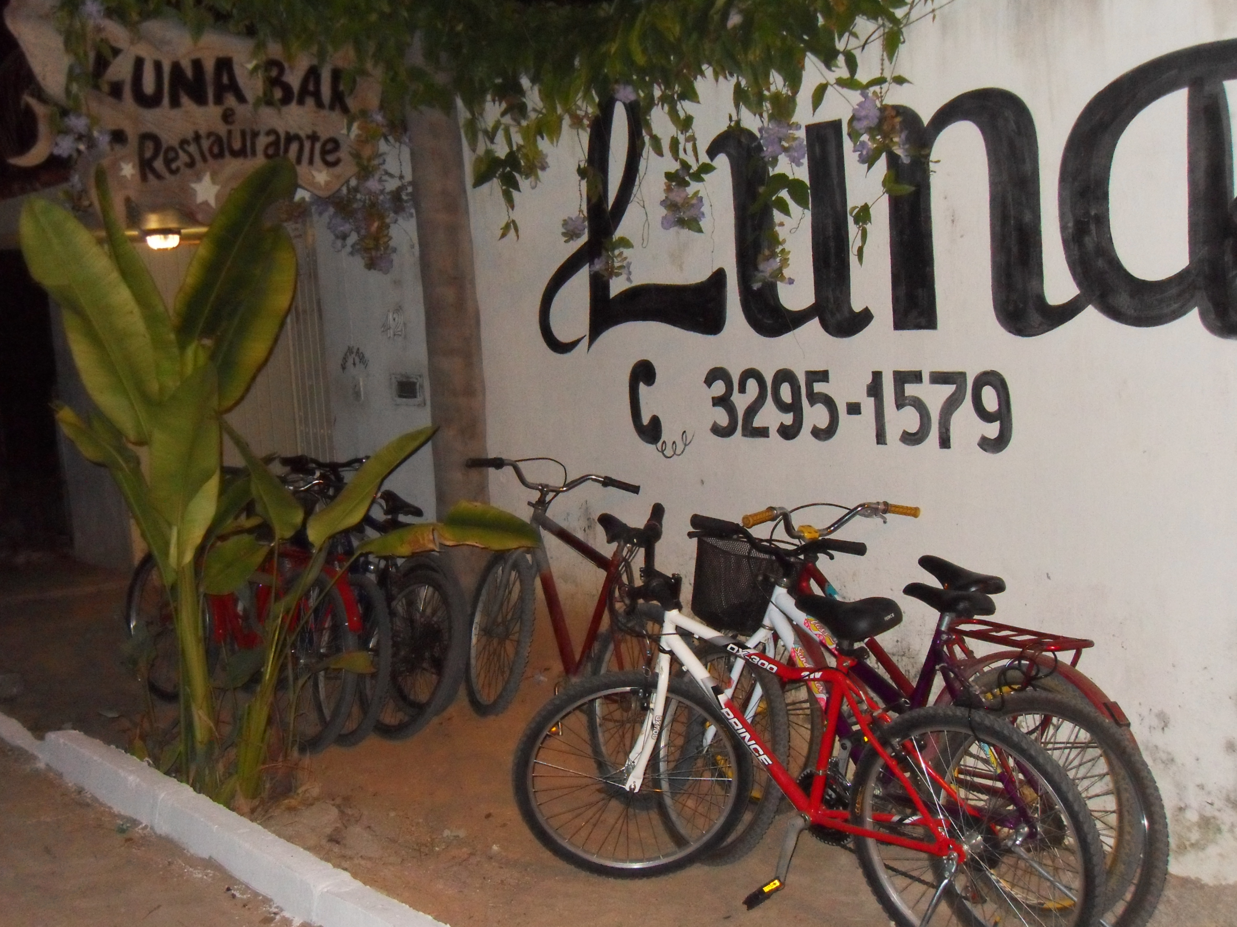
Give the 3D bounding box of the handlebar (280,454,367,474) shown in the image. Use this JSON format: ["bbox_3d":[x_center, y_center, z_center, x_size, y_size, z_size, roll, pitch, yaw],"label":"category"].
[{"bbox_3d":[-1.200,0.002,6.500,0.530,0.090,0.150,1,4,-33],"label":"handlebar"}]

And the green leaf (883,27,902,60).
[{"bbox_3d":[0.760,-1.161,4.250,0.054,0.092,0.025,0,8,24],"label":"green leaf"}]

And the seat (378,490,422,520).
[{"bbox_3d":[-0.855,0.159,5.950,0.170,0.110,0.250,3,3,-33],"label":"seat"}]

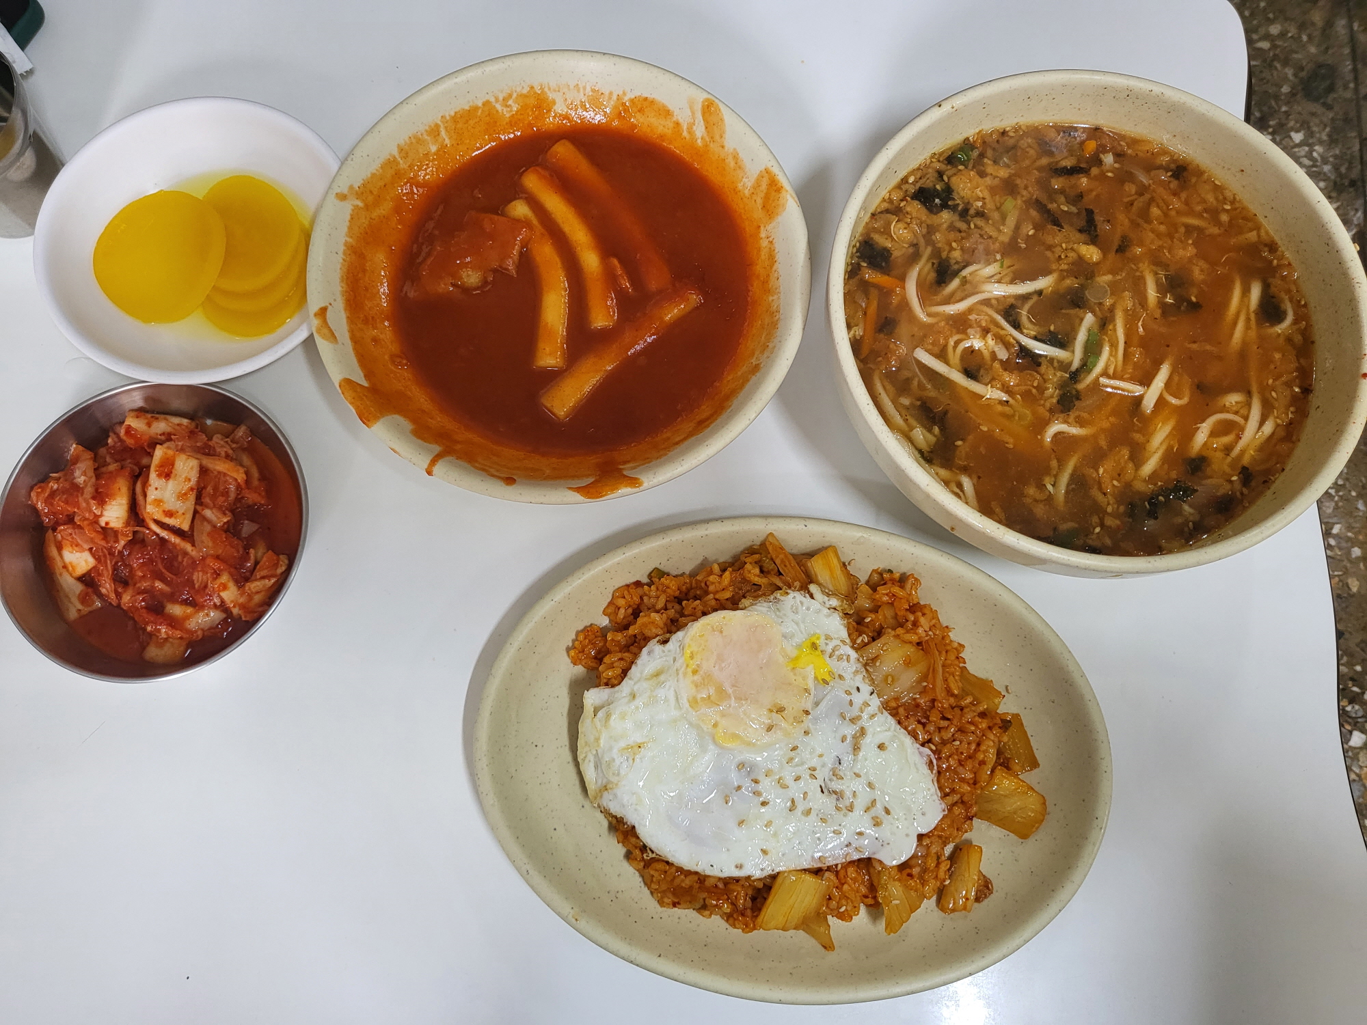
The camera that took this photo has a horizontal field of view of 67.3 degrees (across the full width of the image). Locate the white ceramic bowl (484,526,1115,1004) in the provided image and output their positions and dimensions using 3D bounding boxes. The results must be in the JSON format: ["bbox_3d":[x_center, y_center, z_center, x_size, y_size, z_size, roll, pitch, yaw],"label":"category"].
[{"bbox_3d":[0.040,0.091,0.398,0.234,0.046,0.173,4,75,0],"label":"white ceramic bowl"}]

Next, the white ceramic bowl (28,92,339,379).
[{"bbox_3d":[-0.204,-0.112,0.450,0.135,0.036,0.135,0,75,-1],"label":"white ceramic bowl"}]

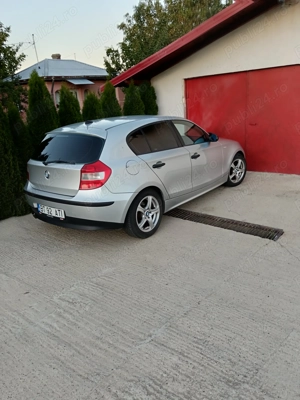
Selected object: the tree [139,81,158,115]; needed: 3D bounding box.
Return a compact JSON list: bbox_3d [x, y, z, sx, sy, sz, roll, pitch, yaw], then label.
[{"bbox_3d":[0.003,-1.921,8.210,0.620,2.206,0.620,8,20,38],"label":"tree"}]

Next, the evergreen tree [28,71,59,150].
[{"bbox_3d":[-1.920,-1.169,5.870,0.720,2.365,0.720,8,20,38],"label":"evergreen tree"}]

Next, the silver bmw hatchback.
[{"bbox_3d":[0.078,-0.653,5.171,1.790,1.430,4.230,8,20,38],"label":"silver bmw hatchback"}]

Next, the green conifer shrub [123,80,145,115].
[{"bbox_3d":[-0.328,-1.797,7.807,0.640,2.244,0.640,8,20,38],"label":"green conifer shrub"}]

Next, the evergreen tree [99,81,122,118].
[{"bbox_3d":[-0.808,-1.572,7.229,0.640,2.209,0.640,8,20,38],"label":"evergreen tree"}]

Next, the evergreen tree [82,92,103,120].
[{"bbox_3d":[-1.157,-1.308,6.826,0.620,1.983,0.620,8,20,38],"label":"evergreen tree"}]

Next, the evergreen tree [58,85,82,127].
[{"bbox_3d":[-1.550,-1.205,6.339,0.640,2.117,0.640,8,20,38],"label":"evergreen tree"}]

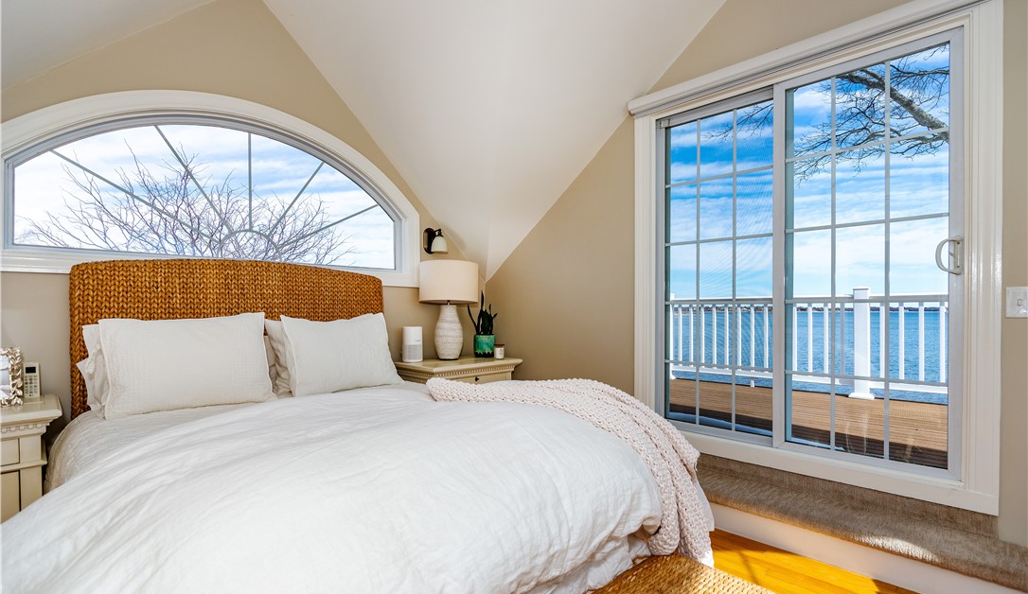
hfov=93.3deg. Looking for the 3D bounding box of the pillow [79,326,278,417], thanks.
[{"bbox_3d":[-1.599,0.313,2.324,0.665,0.453,0.171,1,-17,-45],"label":"pillow"}]

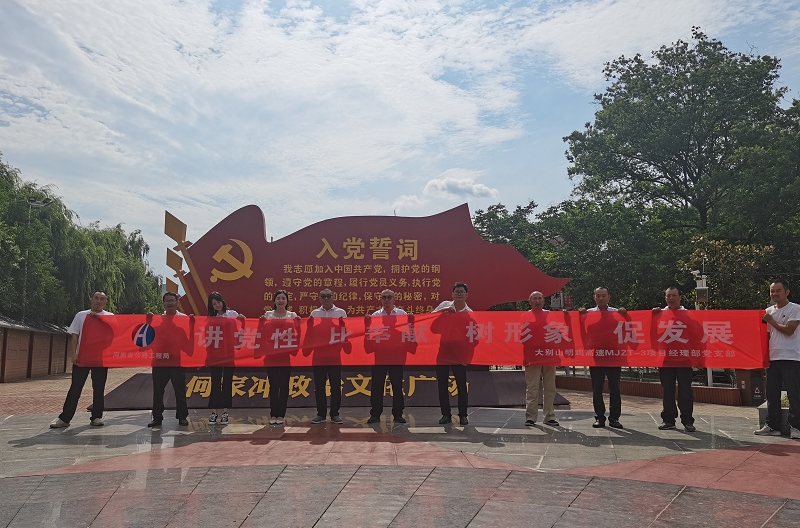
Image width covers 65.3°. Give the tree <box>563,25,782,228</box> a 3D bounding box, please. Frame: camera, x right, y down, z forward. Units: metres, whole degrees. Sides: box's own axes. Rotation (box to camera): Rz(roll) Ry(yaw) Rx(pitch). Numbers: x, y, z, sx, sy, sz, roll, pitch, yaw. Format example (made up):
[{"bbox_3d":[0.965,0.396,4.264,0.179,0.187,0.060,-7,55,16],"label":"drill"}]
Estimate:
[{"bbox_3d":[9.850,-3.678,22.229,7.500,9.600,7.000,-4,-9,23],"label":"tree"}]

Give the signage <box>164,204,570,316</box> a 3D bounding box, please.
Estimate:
[{"bbox_3d":[-0.573,0.389,11.003,7.050,2.900,0.450,0,-8,-2],"label":"signage"}]

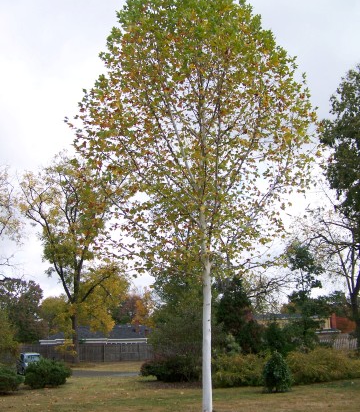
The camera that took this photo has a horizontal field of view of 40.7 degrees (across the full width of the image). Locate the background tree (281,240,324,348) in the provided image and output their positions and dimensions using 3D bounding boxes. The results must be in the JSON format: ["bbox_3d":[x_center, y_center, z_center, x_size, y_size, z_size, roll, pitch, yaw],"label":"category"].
[{"bbox_3d":[7.999,6.575,31.433,2.600,8.597,2.500,0,-17,0],"label":"background tree"}]

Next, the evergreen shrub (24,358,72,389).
[{"bbox_3d":[-6.139,7.792,22.655,2.000,1.239,1.800,0,-17,0],"label":"evergreen shrub"}]

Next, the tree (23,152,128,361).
[{"bbox_3d":[-9.690,4.505,44.576,8.900,19.489,8.300,0,-17,0],"label":"tree"}]

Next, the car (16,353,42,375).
[{"bbox_3d":[-11.333,11.764,36.667,1.800,1.750,4.400,7,-18,-21],"label":"car"}]

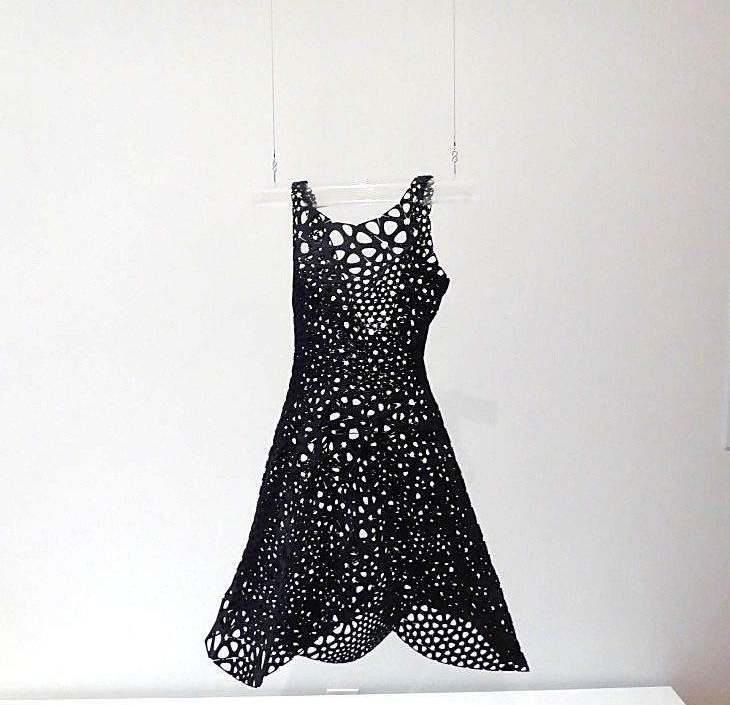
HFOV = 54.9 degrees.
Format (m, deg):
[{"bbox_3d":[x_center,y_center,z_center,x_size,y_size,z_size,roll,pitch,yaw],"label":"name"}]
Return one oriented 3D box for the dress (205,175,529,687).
[{"bbox_3d":[-0.001,0.155,1.399,0.637,0.998,0.320,0,4,12],"label":"dress"}]

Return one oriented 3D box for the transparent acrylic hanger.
[{"bbox_3d":[-0.010,-0.307,1.372,0.439,0.034,0.032,0,4,12],"label":"transparent acrylic hanger"}]

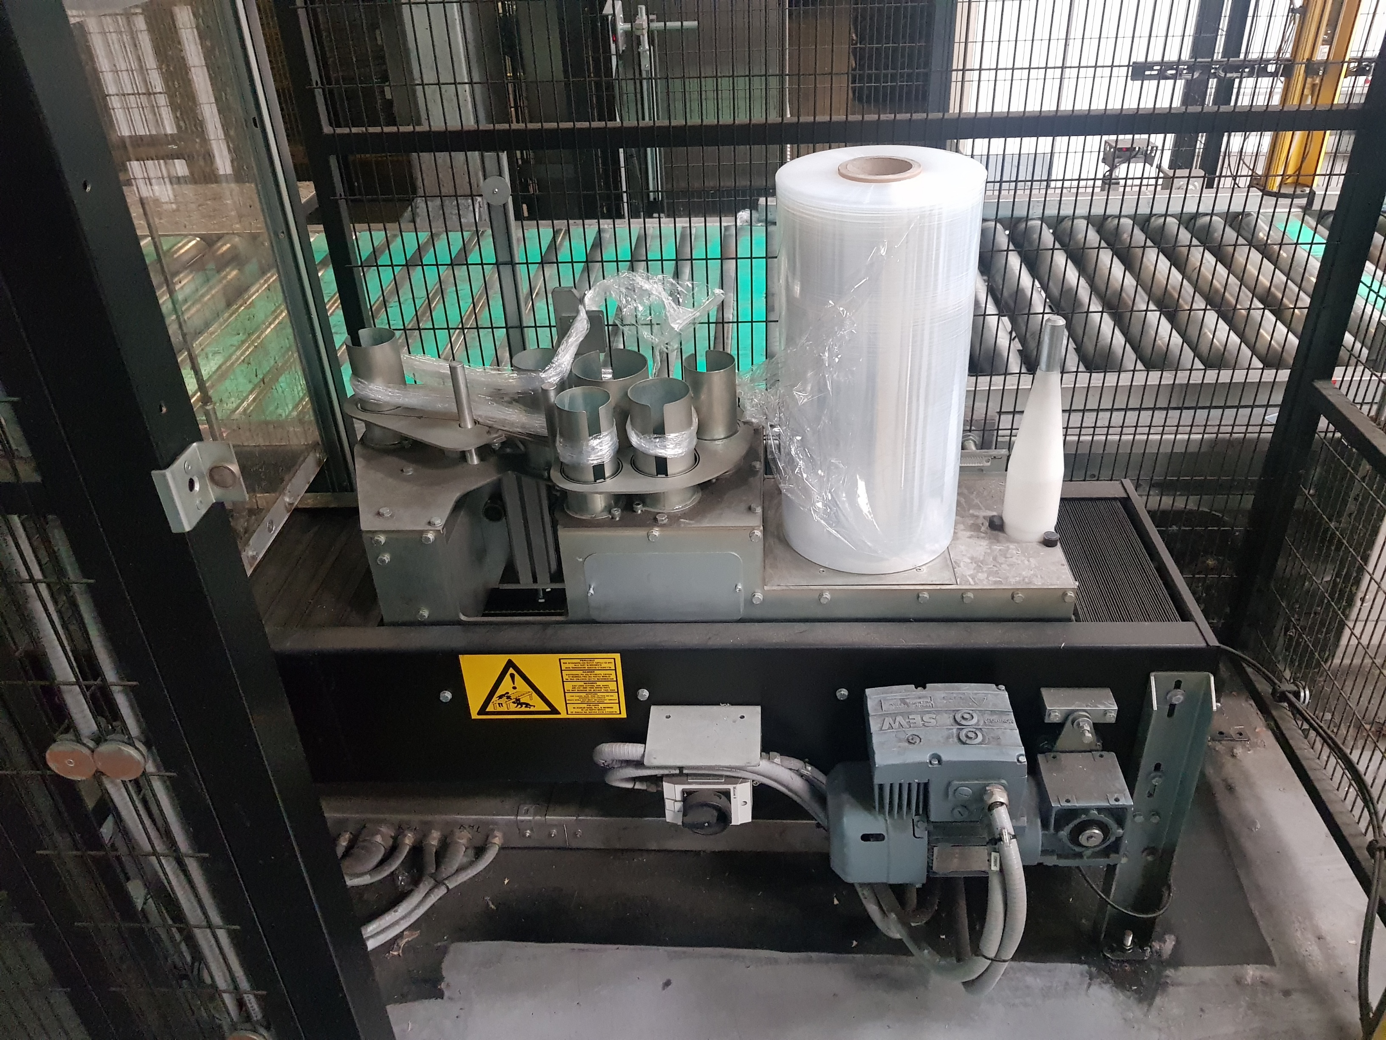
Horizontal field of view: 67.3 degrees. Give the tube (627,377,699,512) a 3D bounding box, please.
[{"bbox_3d":[-0.038,-0.098,1.375,0.082,0.156,0.082,0,31,5],"label":"tube"}]

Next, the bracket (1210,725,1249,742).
[{"bbox_3d":[1.012,0.395,1.962,0.075,0.012,0.048,0,31,5],"label":"bracket"}]

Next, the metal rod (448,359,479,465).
[{"bbox_3d":[-0.325,-0.151,1.490,0.019,0.159,0.019,0,31,5],"label":"metal rod"}]

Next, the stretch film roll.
[{"bbox_3d":[0.237,-0.207,1.369,0.247,0.506,0.247,0,31,5],"label":"stretch film roll"}]

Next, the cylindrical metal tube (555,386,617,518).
[{"bbox_3d":[-0.137,-0.087,1.368,0.072,0.156,0.072,-3,31,2],"label":"cylindrical metal tube"}]

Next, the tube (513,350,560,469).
[{"bbox_3d":[-0.212,-0.157,1.490,0.072,0.157,0.072,0,31,5],"label":"tube"}]

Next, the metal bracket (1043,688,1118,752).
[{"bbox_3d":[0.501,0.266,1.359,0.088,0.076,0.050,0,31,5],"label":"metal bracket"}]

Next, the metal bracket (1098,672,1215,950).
[{"bbox_3d":[0.640,0.428,1.452,0.073,0.520,0.045,0,31,5],"label":"metal bracket"}]

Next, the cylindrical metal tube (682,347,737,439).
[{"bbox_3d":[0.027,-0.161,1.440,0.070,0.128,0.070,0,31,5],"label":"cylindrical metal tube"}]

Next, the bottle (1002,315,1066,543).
[{"bbox_3d":[0.465,-0.121,1.391,0.075,0.311,0.075,0,31,5],"label":"bottle"}]

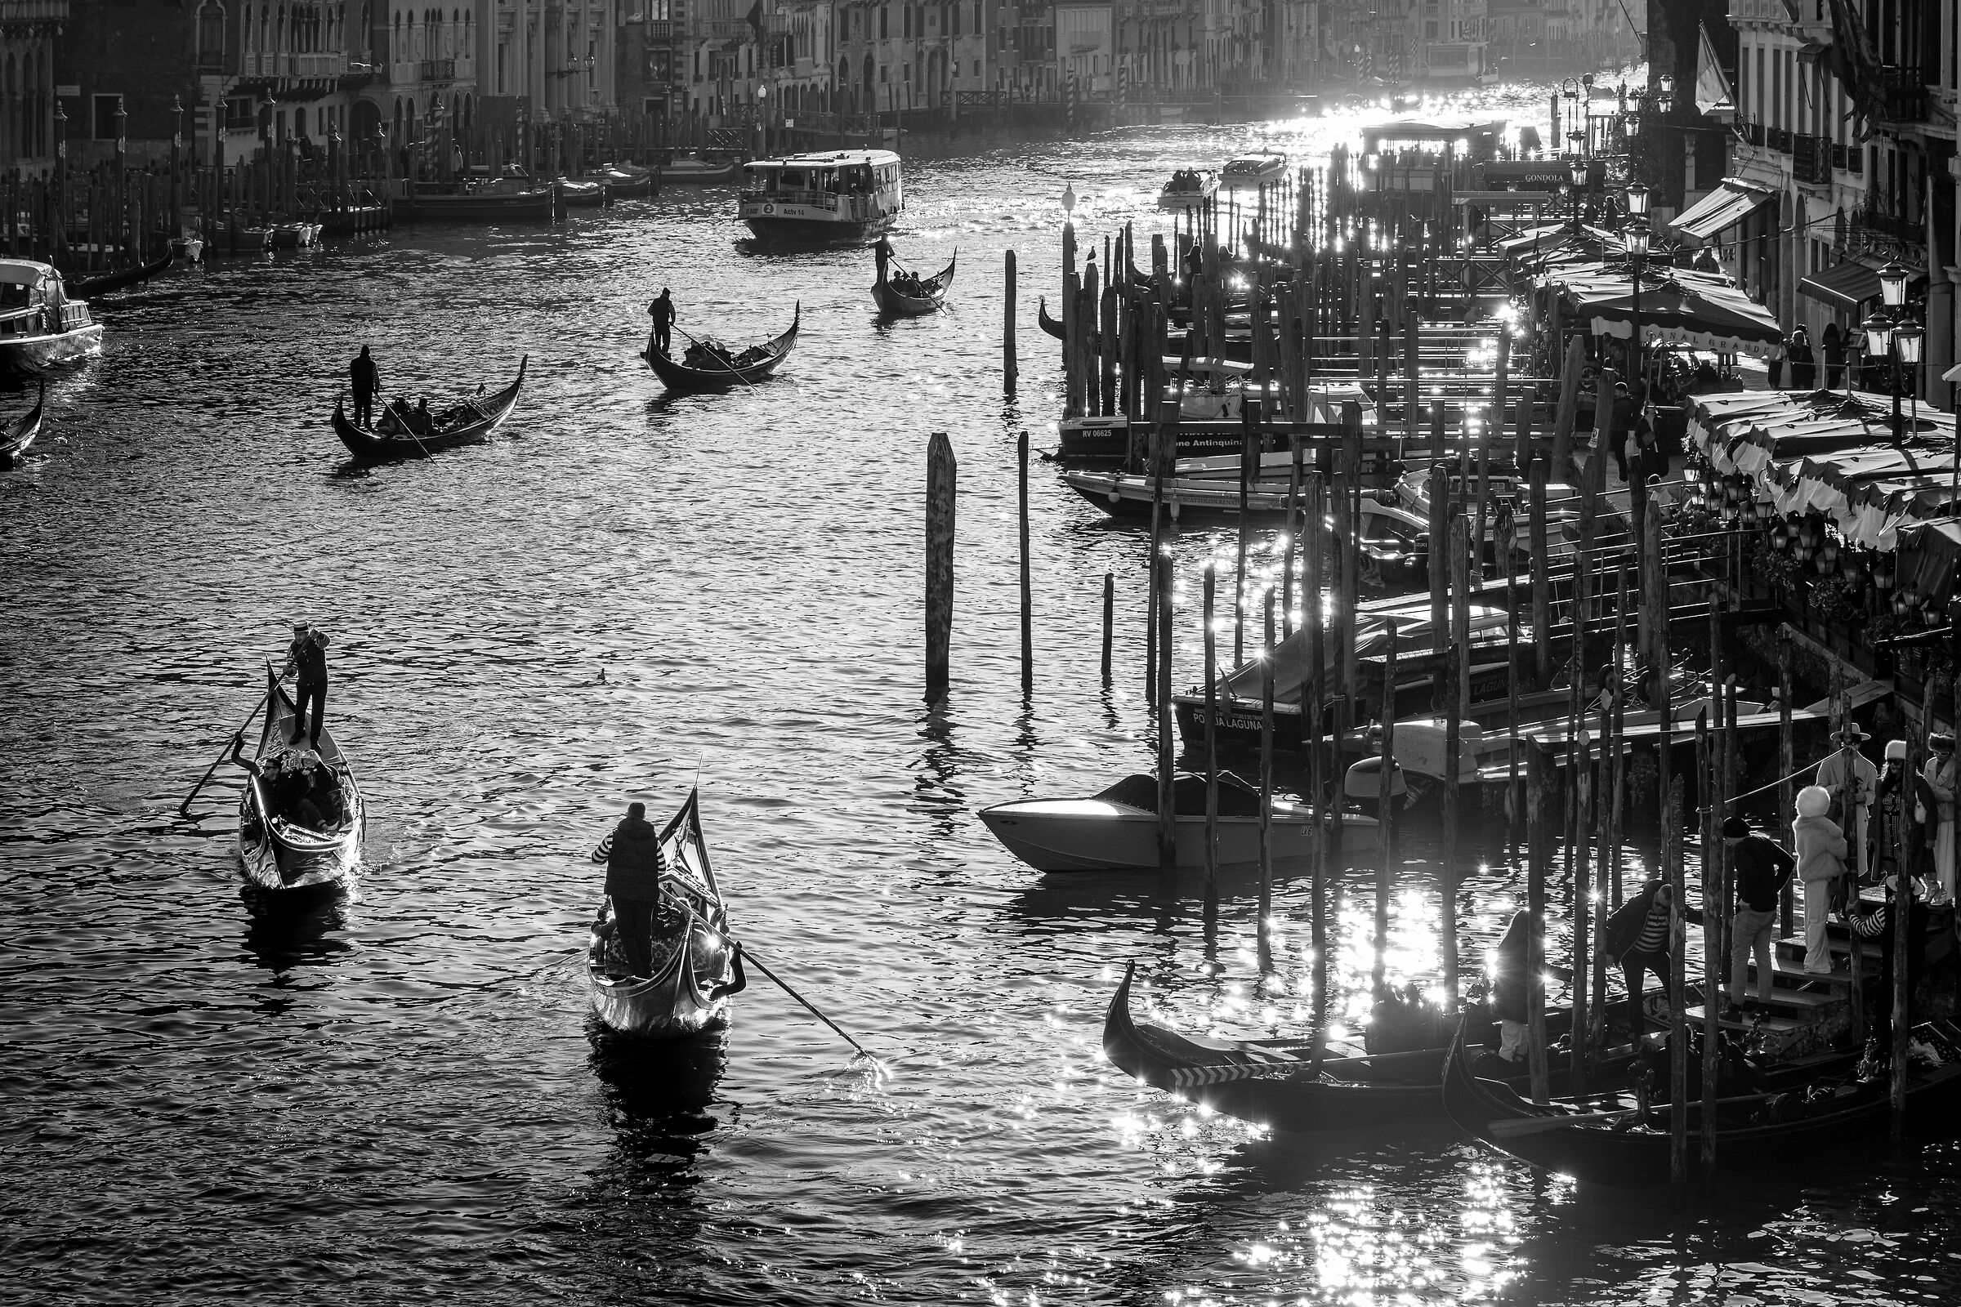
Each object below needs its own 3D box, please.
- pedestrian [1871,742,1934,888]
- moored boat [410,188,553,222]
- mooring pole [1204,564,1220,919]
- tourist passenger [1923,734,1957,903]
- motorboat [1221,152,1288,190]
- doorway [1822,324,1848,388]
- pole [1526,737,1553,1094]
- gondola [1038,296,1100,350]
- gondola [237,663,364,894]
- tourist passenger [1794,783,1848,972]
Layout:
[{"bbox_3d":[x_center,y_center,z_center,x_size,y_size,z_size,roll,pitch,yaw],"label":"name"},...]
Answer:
[{"bbox_3d":[8.982,1.625,55.740,0.600,1.610,0.420,1,7,11],"label":"pedestrian"},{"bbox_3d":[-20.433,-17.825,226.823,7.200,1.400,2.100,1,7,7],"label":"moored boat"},{"bbox_3d":[2.485,0.958,61.733,0.124,3.820,0.124,0,7,0],"label":"mooring pole"},{"bbox_3d":[9.401,1.601,55.646,0.500,1.680,0.400,2,7,14],"label":"tourist passenger"},{"bbox_3d":[12.157,-21.565,253.953,2.100,1.550,8.000,1,7,12],"label":"motorboat"},{"bbox_3d":[17.588,-5.968,117.978,0.500,1.660,0.350,2,7,15],"label":"doorway"},{"bbox_3d":[4.836,2.553,49.589,0.147,3.630,0.147,-2,7,0],"label":"pole"},{"bbox_3d":[6.820,-8.568,148.288,10.600,1.600,1.420,0,7,-3],"label":"gondola"},{"bbox_3d":[-8.411,1.481,71.117,1.450,1.600,10.769,-1,7,-6],"label":"gondola"},{"bbox_3d":[7.951,2.119,54.202,0.420,1.800,0.480,-6,9,-40],"label":"tourist passenger"}]

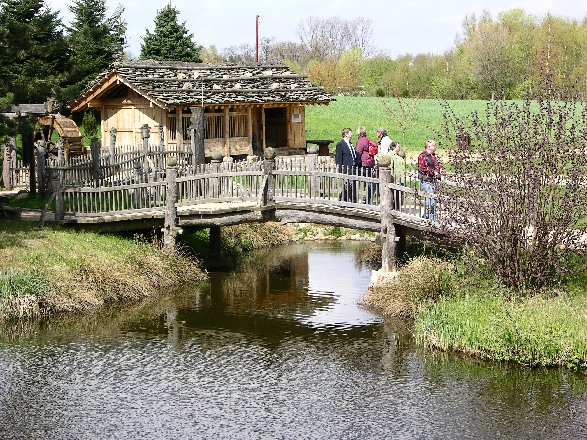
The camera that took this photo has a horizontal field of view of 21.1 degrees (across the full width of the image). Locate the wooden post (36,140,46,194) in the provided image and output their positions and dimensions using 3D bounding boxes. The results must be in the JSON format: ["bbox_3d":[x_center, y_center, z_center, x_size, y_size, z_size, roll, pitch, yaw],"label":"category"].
[{"bbox_3d":[-6.987,-1.465,43.800,0.220,1.486,0.220,0,6,0],"label":"wooden post"}]

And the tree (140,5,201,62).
[{"bbox_3d":[-5.851,-7.254,75.000,4.300,5.990,4.300,0,6,0],"label":"tree"}]

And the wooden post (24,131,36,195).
[{"bbox_3d":[-7.195,-1.593,43.300,0.230,1.840,0.230,0,6,0],"label":"wooden post"}]

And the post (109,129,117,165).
[{"bbox_3d":[-5.495,-2.123,48.000,0.190,1.355,0.190,0,6,0],"label":"post"}]

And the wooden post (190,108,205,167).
[{"bbox_3d":[-2.695,-2.060,44.500,0.310,2.230,0.310,0,6,0],"label":"wooden post"}]

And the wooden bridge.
[{"bbox_3d":[-1.150,-0.478,37.547,11.000,2.500,2.800,3,6,25],"label":"wooden bridge"}]

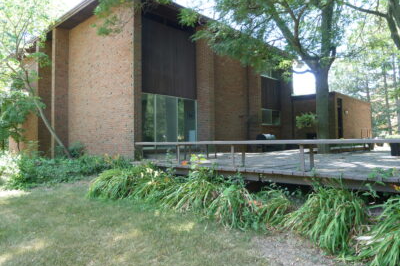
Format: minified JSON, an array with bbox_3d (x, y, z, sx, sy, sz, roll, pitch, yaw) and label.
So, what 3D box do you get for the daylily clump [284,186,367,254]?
[{"bbox_3d":[1.410,0.885,3.270,0.880,0.600,0.820,-2,-3,41],"label":"daylily clump"}]

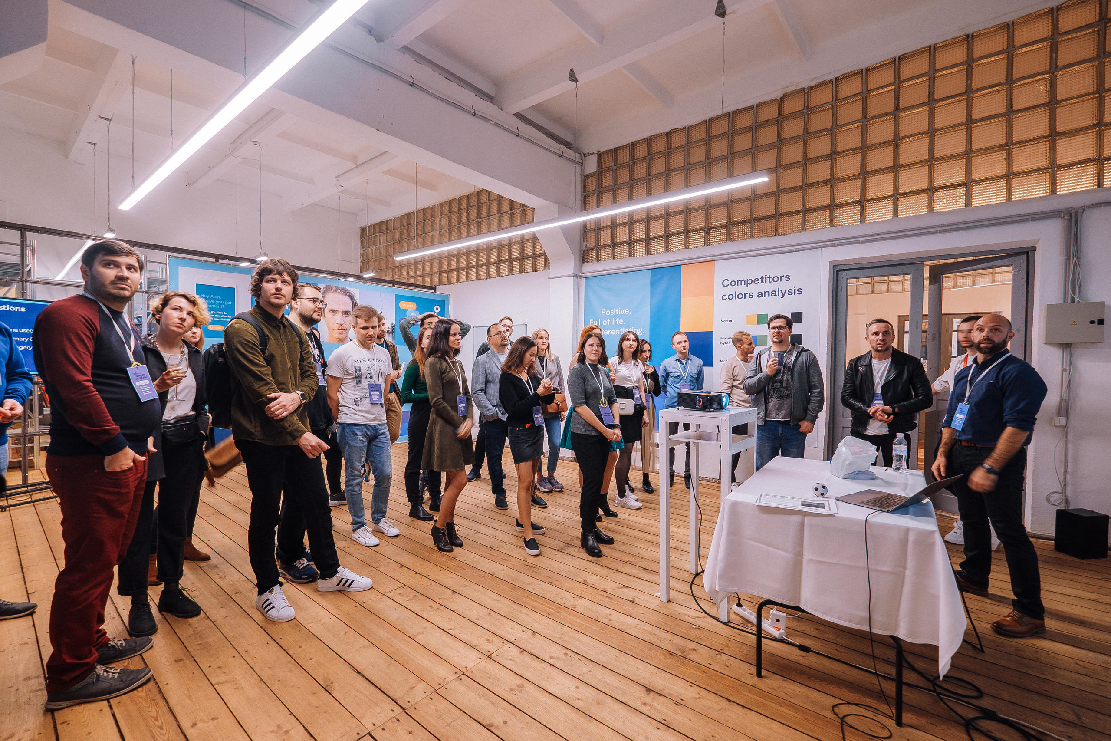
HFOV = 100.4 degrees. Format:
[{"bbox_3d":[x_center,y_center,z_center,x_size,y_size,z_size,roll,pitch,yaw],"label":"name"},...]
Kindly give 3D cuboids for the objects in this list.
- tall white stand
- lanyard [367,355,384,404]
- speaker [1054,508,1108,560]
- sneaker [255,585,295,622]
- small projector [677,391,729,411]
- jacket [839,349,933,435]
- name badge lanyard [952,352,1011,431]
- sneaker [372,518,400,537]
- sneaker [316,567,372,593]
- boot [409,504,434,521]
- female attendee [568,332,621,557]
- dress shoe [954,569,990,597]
[{"bbox_3d":[0.903,0.775,2.709,0.385,1.085,0.472,2,2,39],"label":"tall white stand"},{"bbox_3d":[-1.339,0.071,3.440,0.140,0.375,0.080,0,2,-24],"label":"lanyard"},{"bbox_3d":[3.802,1.174,3.339,0.218,0.303,0.164,0,1,-2],"label":"speaker"},{"bbox_3d":[-1.518,1.245,2.507,0.300,0.115,0.105,1,2,34],"label":"sneaker"},{"bbox_3d":[0.888,0.182,2.765,0.220,0.095,0.280,2,2,39],"label":"small projector"},{"bbox_3d":[2.390,0.150,3.380,0.590,0.610,0.350,2,2,41],"label":"jacket"},{"bbox_3d":[2.370,0.115,2.610,0.200,0.440,0.200,0,1,-6],"label":"name badge lanyard"},{"bbox_3d":[-1.362,1.240,3.732,0.295,0.110,0.105,1,2,31],"label":"sneaker"},{"bbox_3d":[-1.273,1.259,2.803,0.300,0.120,0.110,0,1,-5],"label":"sneaker"},{"bbox_3d":[-1.175,1.213,4.063,0.265,0.150,0.100,1,2,28],"label":"boot"},{"bbox_3d":[0.304,0.508,3.392,0.430,1.573,0.320,-1,2,-34],"label":"female attendee"},{"bbox_3d":[2.489,1.293,2.883,0.290,0.110,0.110,1,2,26],"label":"dress shoe"}]

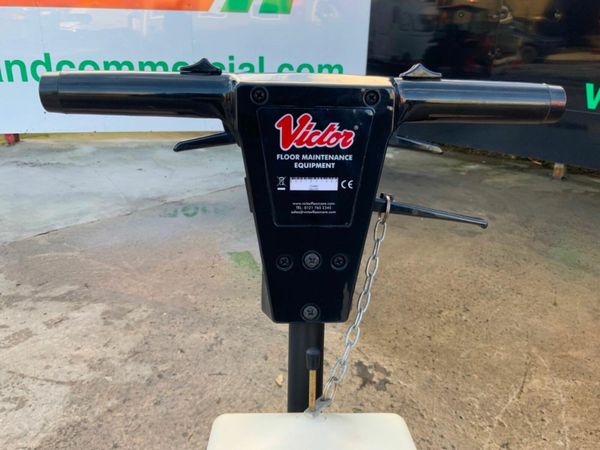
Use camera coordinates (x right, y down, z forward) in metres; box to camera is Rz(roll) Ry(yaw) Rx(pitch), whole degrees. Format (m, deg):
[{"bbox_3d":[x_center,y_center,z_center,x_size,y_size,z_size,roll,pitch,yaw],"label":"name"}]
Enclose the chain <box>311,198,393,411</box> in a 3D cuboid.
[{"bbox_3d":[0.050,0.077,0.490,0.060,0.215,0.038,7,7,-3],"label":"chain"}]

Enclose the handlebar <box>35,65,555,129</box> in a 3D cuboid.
[{"bbox_3d":[0.011,-0.120,0.478,0.492,0.047,0.045,0,11,-4],"label":"handlebar"}]

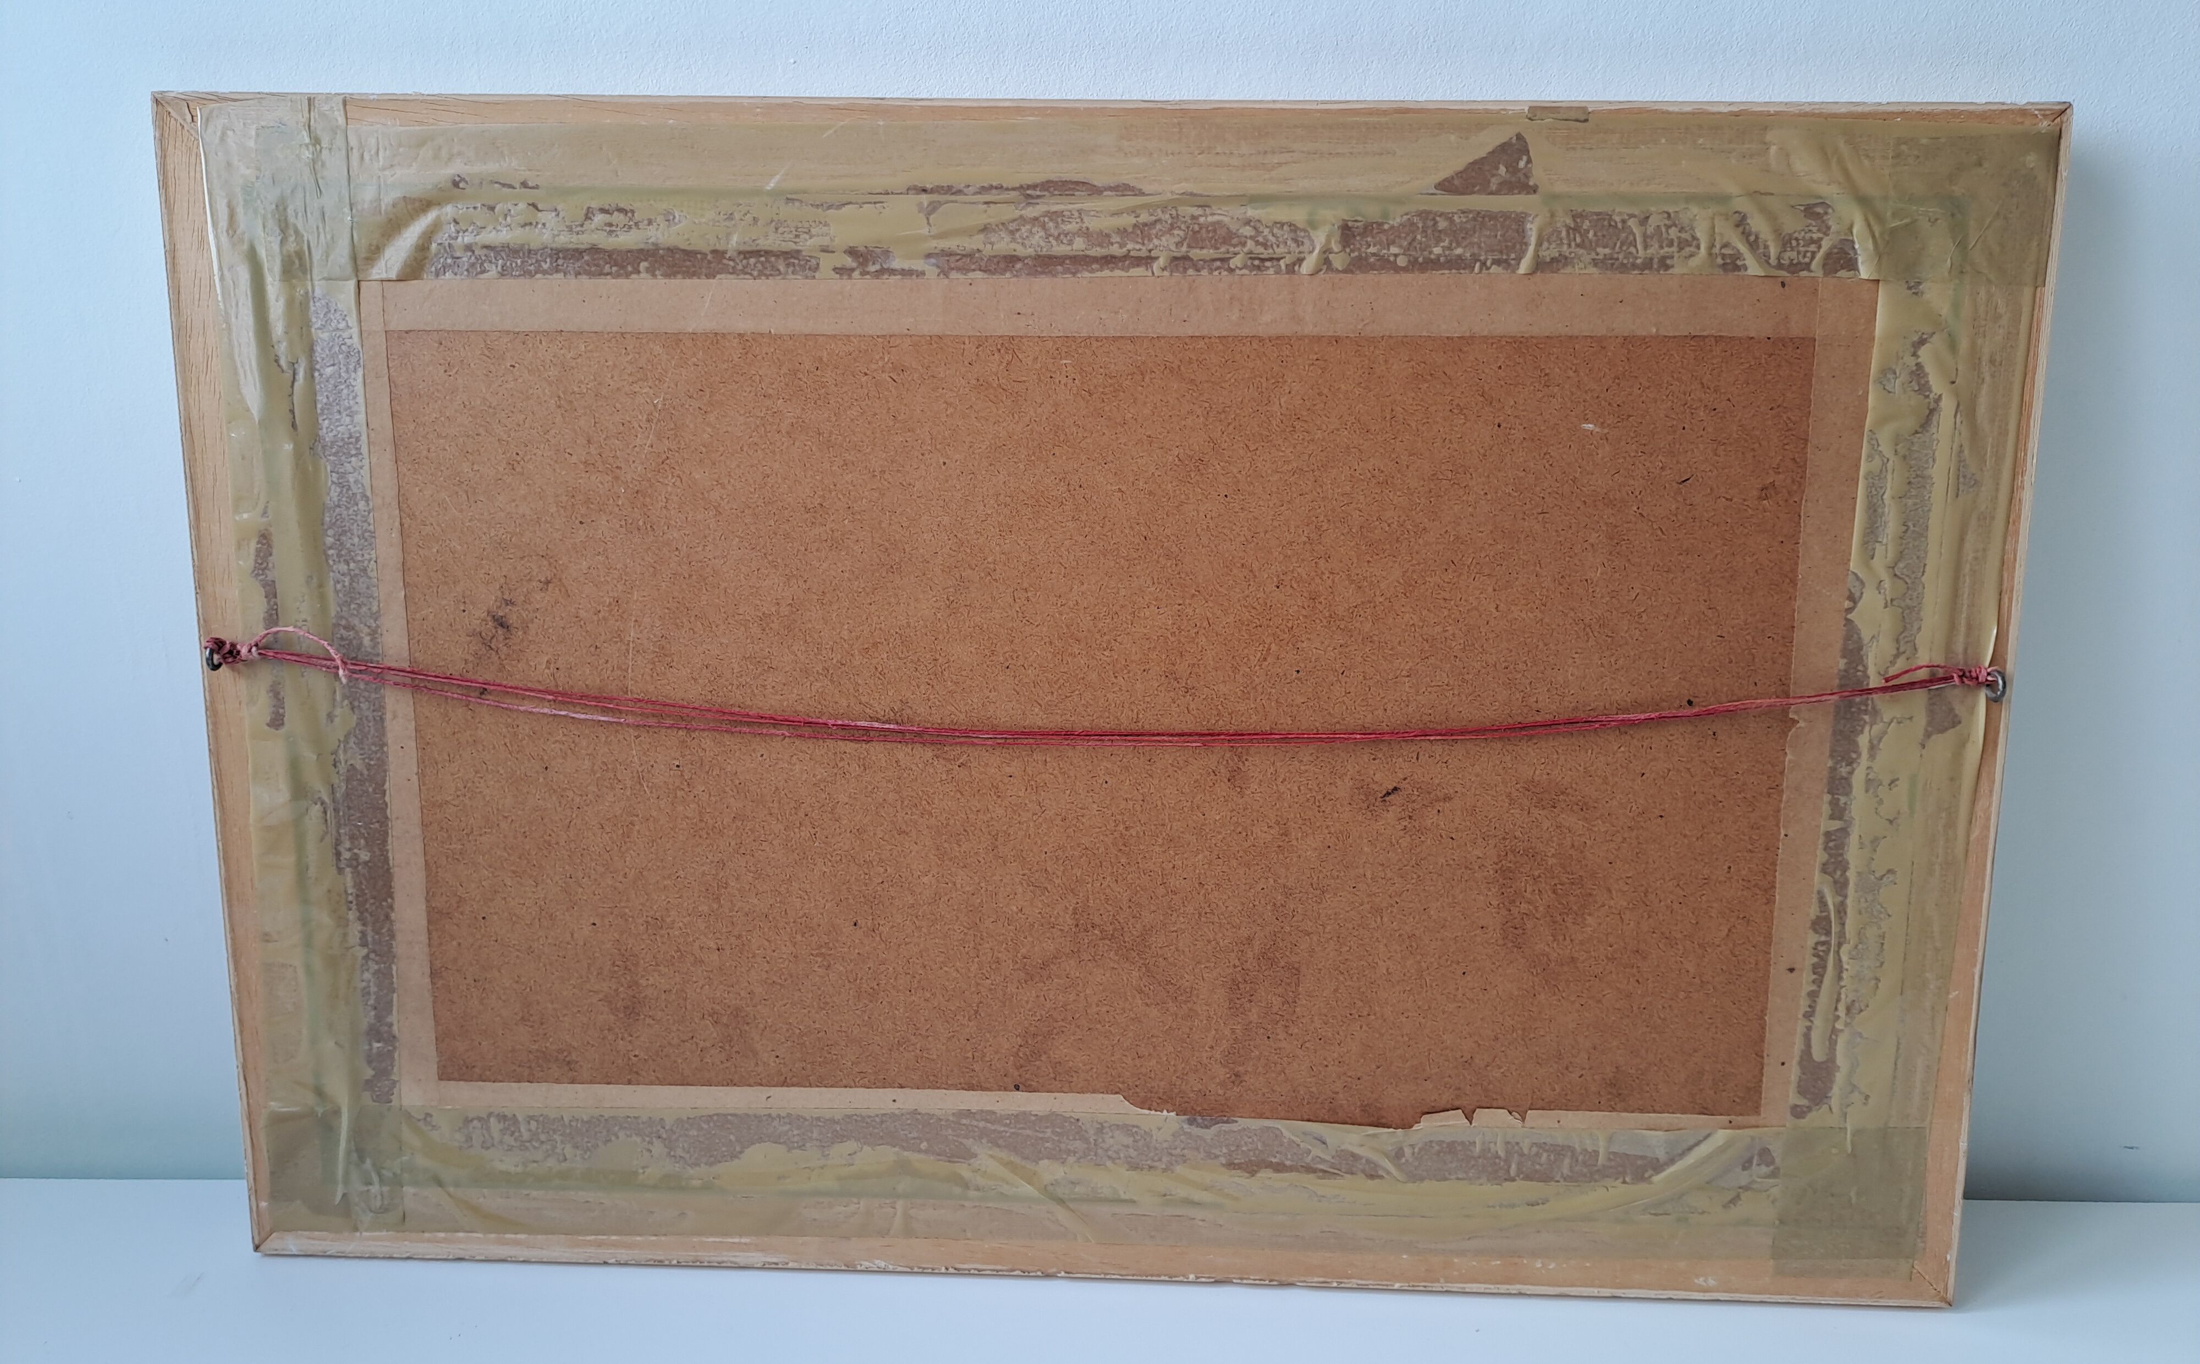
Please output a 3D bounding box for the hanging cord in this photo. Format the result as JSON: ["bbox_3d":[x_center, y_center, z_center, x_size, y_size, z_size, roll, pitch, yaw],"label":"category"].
[{"bbox_3d":[-0.005,0.004,0.539,0.611,0.036,0.014,1,10,2],"label":"hanging cord"}]

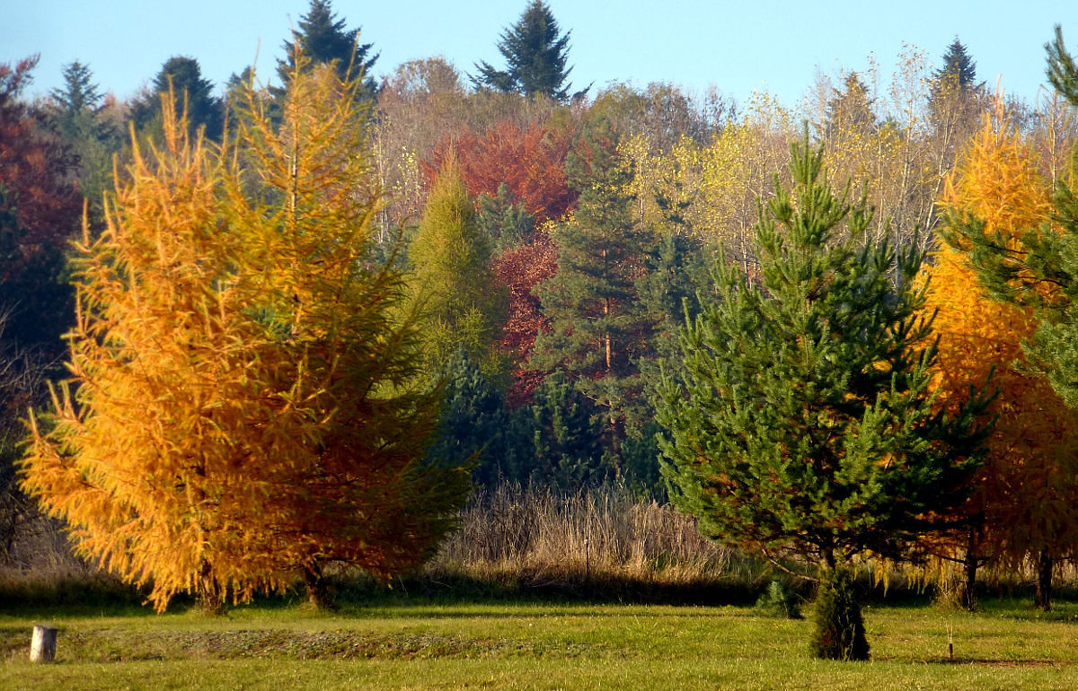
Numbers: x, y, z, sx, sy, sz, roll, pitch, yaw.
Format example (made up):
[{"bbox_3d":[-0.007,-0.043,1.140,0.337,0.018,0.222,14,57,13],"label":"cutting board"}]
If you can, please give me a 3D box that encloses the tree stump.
[{"bbox_3d":[-5.254,3.167,60.000,0.252,0.409,0.252,5,-2,0],"label":"tree stump"}]

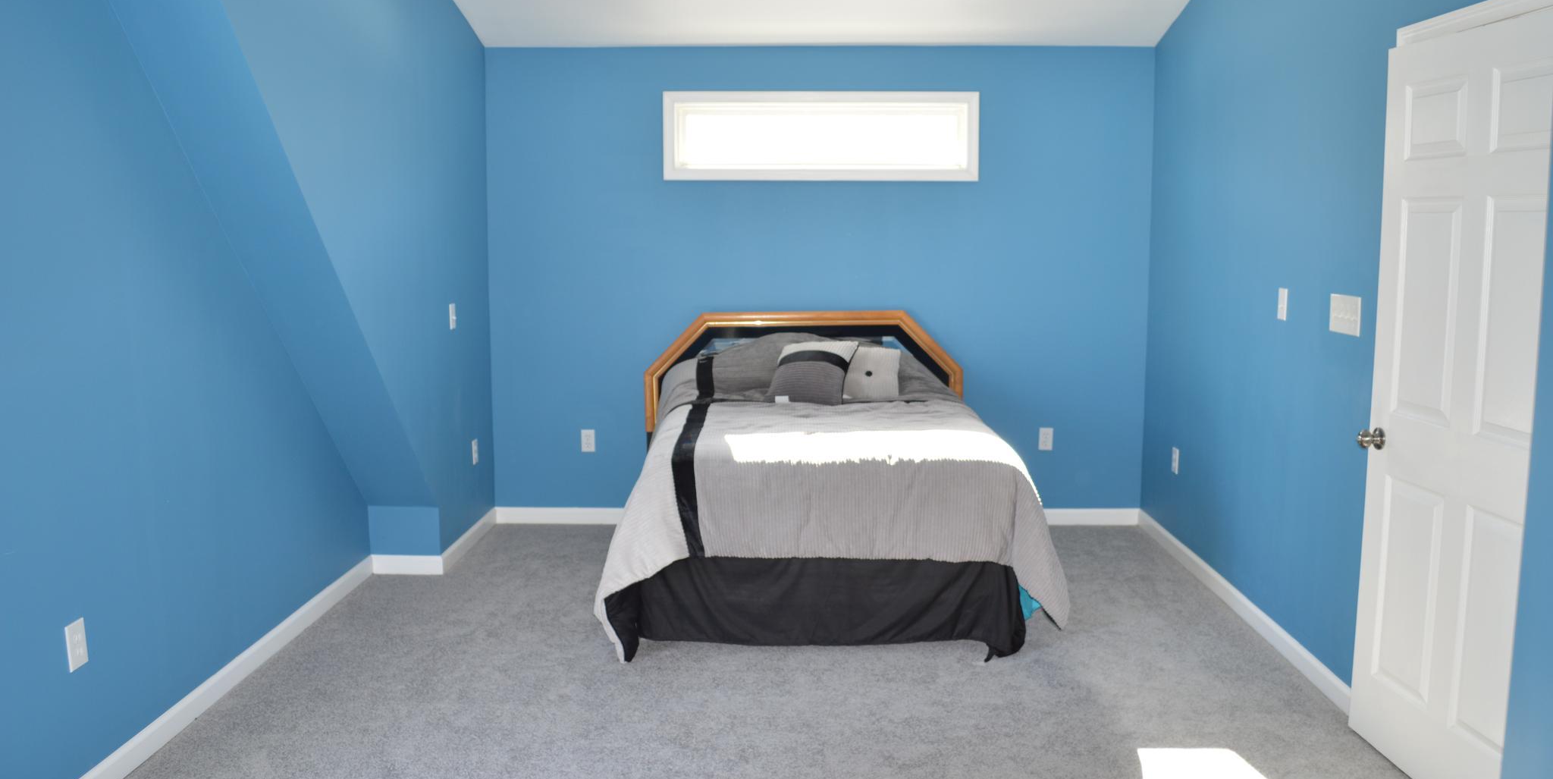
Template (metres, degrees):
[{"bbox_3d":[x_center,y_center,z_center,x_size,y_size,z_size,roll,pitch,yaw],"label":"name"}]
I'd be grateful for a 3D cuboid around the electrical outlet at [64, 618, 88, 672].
[{"bbox_3d":[-1.815,0.663,3.020,0.008,0.118,0.072,0,8,1],"label":"electrical outlet"}]

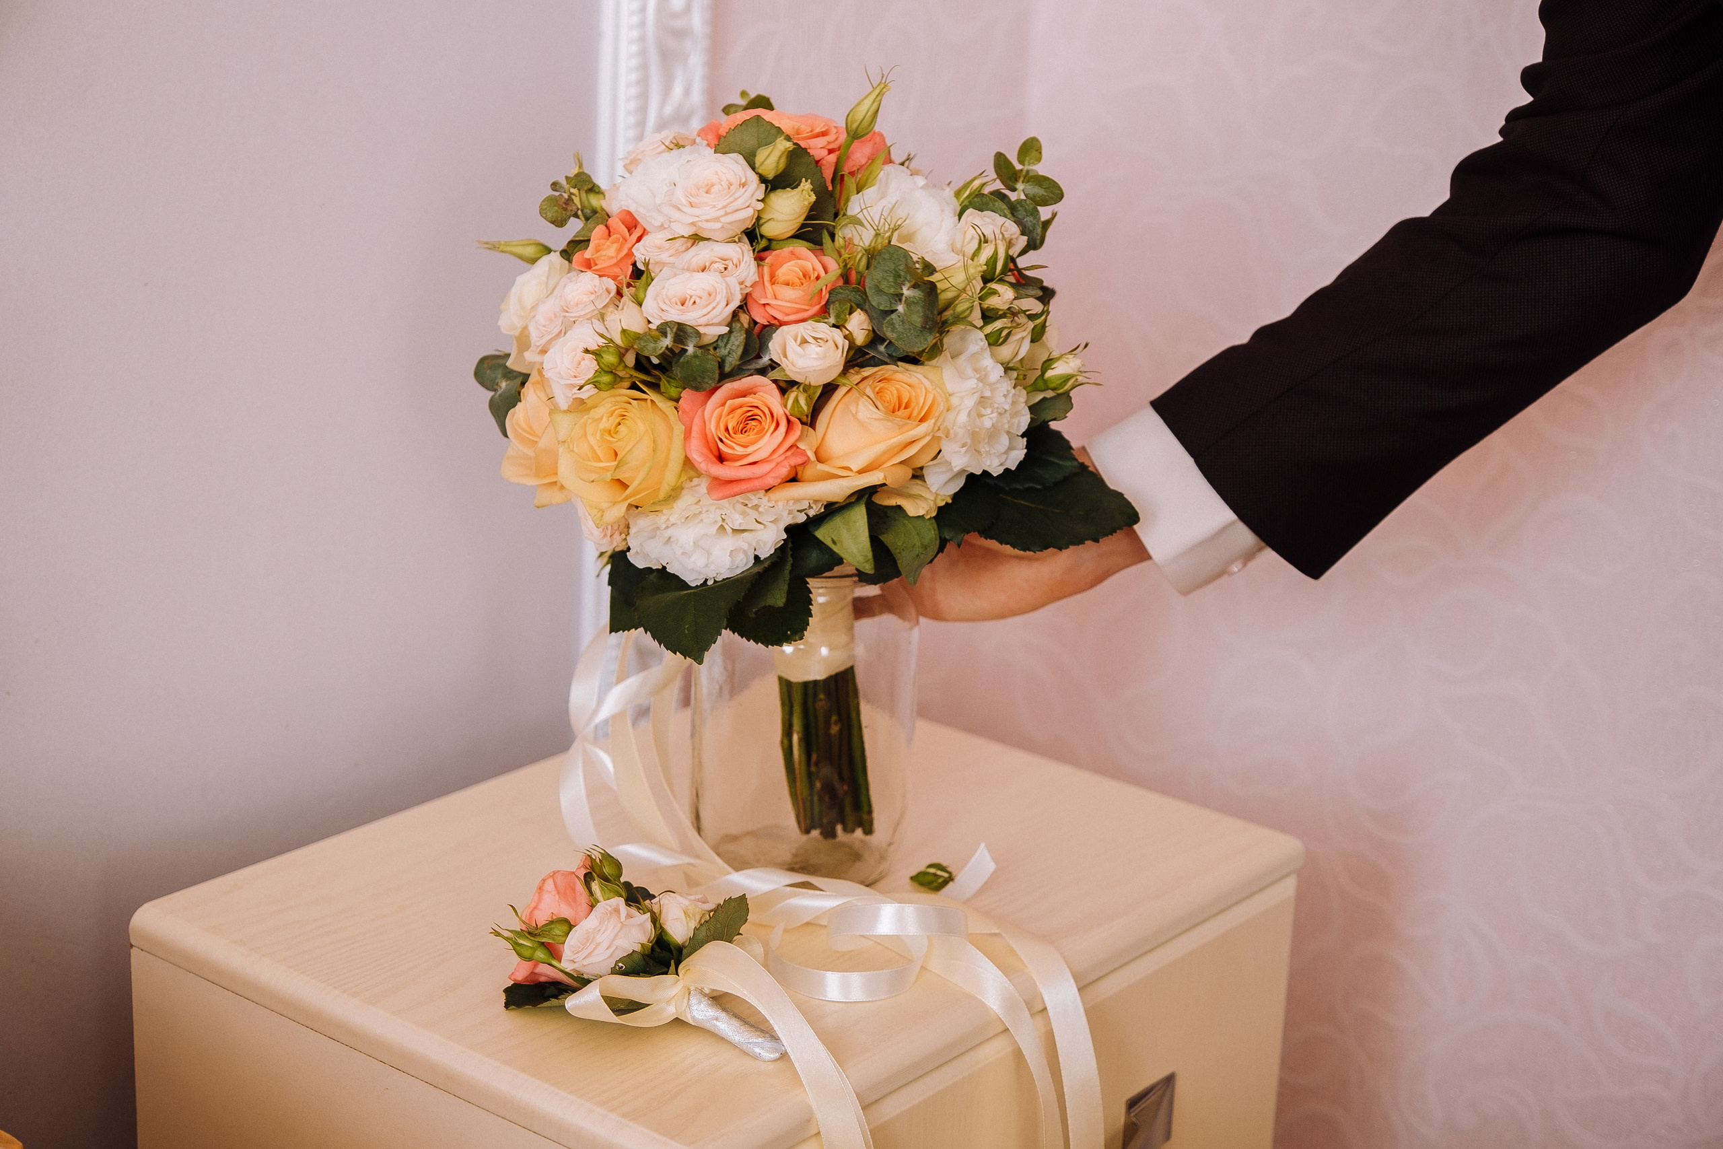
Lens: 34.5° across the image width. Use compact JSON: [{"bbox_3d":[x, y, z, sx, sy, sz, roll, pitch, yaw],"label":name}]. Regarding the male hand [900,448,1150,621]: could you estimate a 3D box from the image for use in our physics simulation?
[{"bbox_3d":[0.074,-0.017,1.490,0.165,0.090,0.085,-13,12,18],"label":"male hand"}]

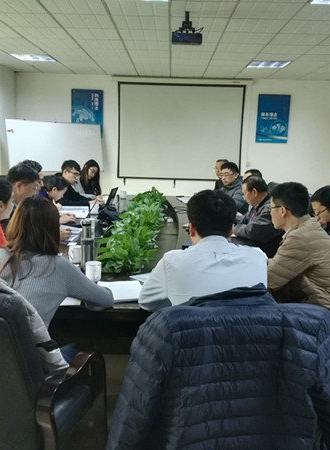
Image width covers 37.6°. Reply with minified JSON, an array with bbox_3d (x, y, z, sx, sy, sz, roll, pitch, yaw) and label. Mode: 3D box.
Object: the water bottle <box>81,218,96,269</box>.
[{"bbox_3d":[-0.473,0.112,2.997,0.080,0.290,0.080,2,10,0],"label":"water bottle"}]

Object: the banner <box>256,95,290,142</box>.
[{"bbox_3d":[2.048,-1.992,9.151,0.600,0.890,0.030,2,10,0],"label":"banner"}]

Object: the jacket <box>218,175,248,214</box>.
[{"bbox_3d":[0.797,-0.210,5.249,0.520,0.620,0.520,-4,11,-32],"label":"jacket"}]

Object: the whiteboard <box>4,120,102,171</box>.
[{"bbox_3d":[-1.907,-1.385,8.634,1.770,0.885,0.040,-4,-1,-35],"label":"whiteboard"}]

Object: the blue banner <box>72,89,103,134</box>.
[{"bbox_3d":[-1.512,-2.144,9.314,0.600,0.890,0.020,2,10,1],"label":"blue banner"}]

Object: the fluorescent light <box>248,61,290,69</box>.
[{"bbox_3d":[1.599,-2.490,7.509,0.600,0.070,0.600,2,10,1],"label":"fluorescent light"}]

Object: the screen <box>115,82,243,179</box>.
[{"bbox_3d":[0.296,-1.737,9.135,2.360,1.780,0.050,2,10,0],"label":"screen"}]

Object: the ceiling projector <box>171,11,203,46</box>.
[{"bbox_3d":[0.210,-1.878,4.609,0.290,0.300,0.260,2,10,1],"label":"ceiling projector"}]

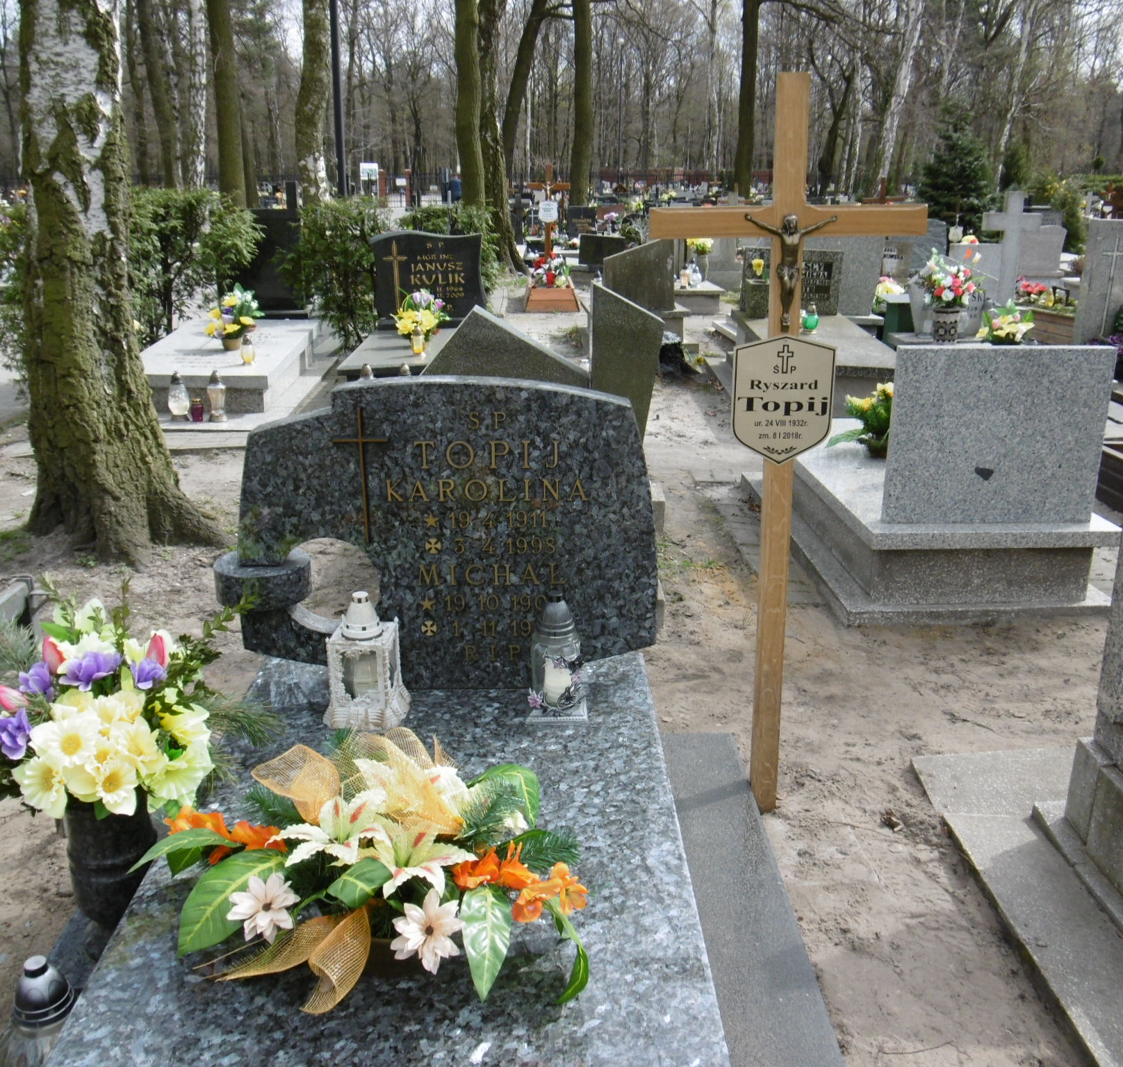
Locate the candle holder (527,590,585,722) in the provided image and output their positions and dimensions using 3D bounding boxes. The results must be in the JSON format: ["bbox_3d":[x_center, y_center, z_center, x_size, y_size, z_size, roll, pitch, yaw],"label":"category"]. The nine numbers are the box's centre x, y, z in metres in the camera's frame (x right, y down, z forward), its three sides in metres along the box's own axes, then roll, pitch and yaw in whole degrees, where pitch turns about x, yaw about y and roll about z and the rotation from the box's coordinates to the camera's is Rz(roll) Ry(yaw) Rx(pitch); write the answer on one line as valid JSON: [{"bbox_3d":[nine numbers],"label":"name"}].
[{"bbox_3d":[-0.003,0.272,2.650,0.135,0.290,0.130,0,17,0],"label":"candle holder"}]

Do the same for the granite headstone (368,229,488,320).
[{"bbox_3d":[-1.077,-2.087,9.296,0.900,0.730,0.100,-1,17,-5],"label":"granite headstone"}]

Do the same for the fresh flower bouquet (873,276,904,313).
[{"bbox_3d":[2.716,-1.988,9.549,0.250,0.300,0.230,0,18,-1],"label":"fresh flower bouquet"}]

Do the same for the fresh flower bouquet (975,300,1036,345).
[{"bbox_3d":[3.171,-1.495,8.222,0.390,0.320,0.350,0,17,0],"label":"fresh flower bouquet"}]

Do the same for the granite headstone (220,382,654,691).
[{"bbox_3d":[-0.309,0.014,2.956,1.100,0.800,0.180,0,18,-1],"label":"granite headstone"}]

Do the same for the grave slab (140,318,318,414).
[{"bbox_3d":[-2.500,-1.262,8.607,1.060,0.310,2.200,-1,17,-3],"label":"grave slab"}]

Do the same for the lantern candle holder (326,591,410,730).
[{"bbox_3d":[-0.445,0.272,2.635,0.160,0.300,0.160,4,17,11],"label":"lantern candle holder"}]

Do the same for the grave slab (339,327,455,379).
[{"bbox_3d":[-1.090,-1.252,8.610,0.880,0.290,2.050,-1,17,-2],"label":"grave slab"}]

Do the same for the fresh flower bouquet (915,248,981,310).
[{"bbox_3d":[2.794,-1.845,8.324,0.430,0.420,0.380,0,17,0],"label":"fresh flower bouquet"}]

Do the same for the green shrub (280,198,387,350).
[{"bbox_3d":[-1.855,-2.086,9.408,0.850,1.270,0.800,-3,18,-10],"label":"green shrub"}]

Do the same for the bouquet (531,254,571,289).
[{"bbox_3d":[-0.119,-3.117,13.705,0.490,0.380,0.420,0,18,-1],"label":"bouquet"}]

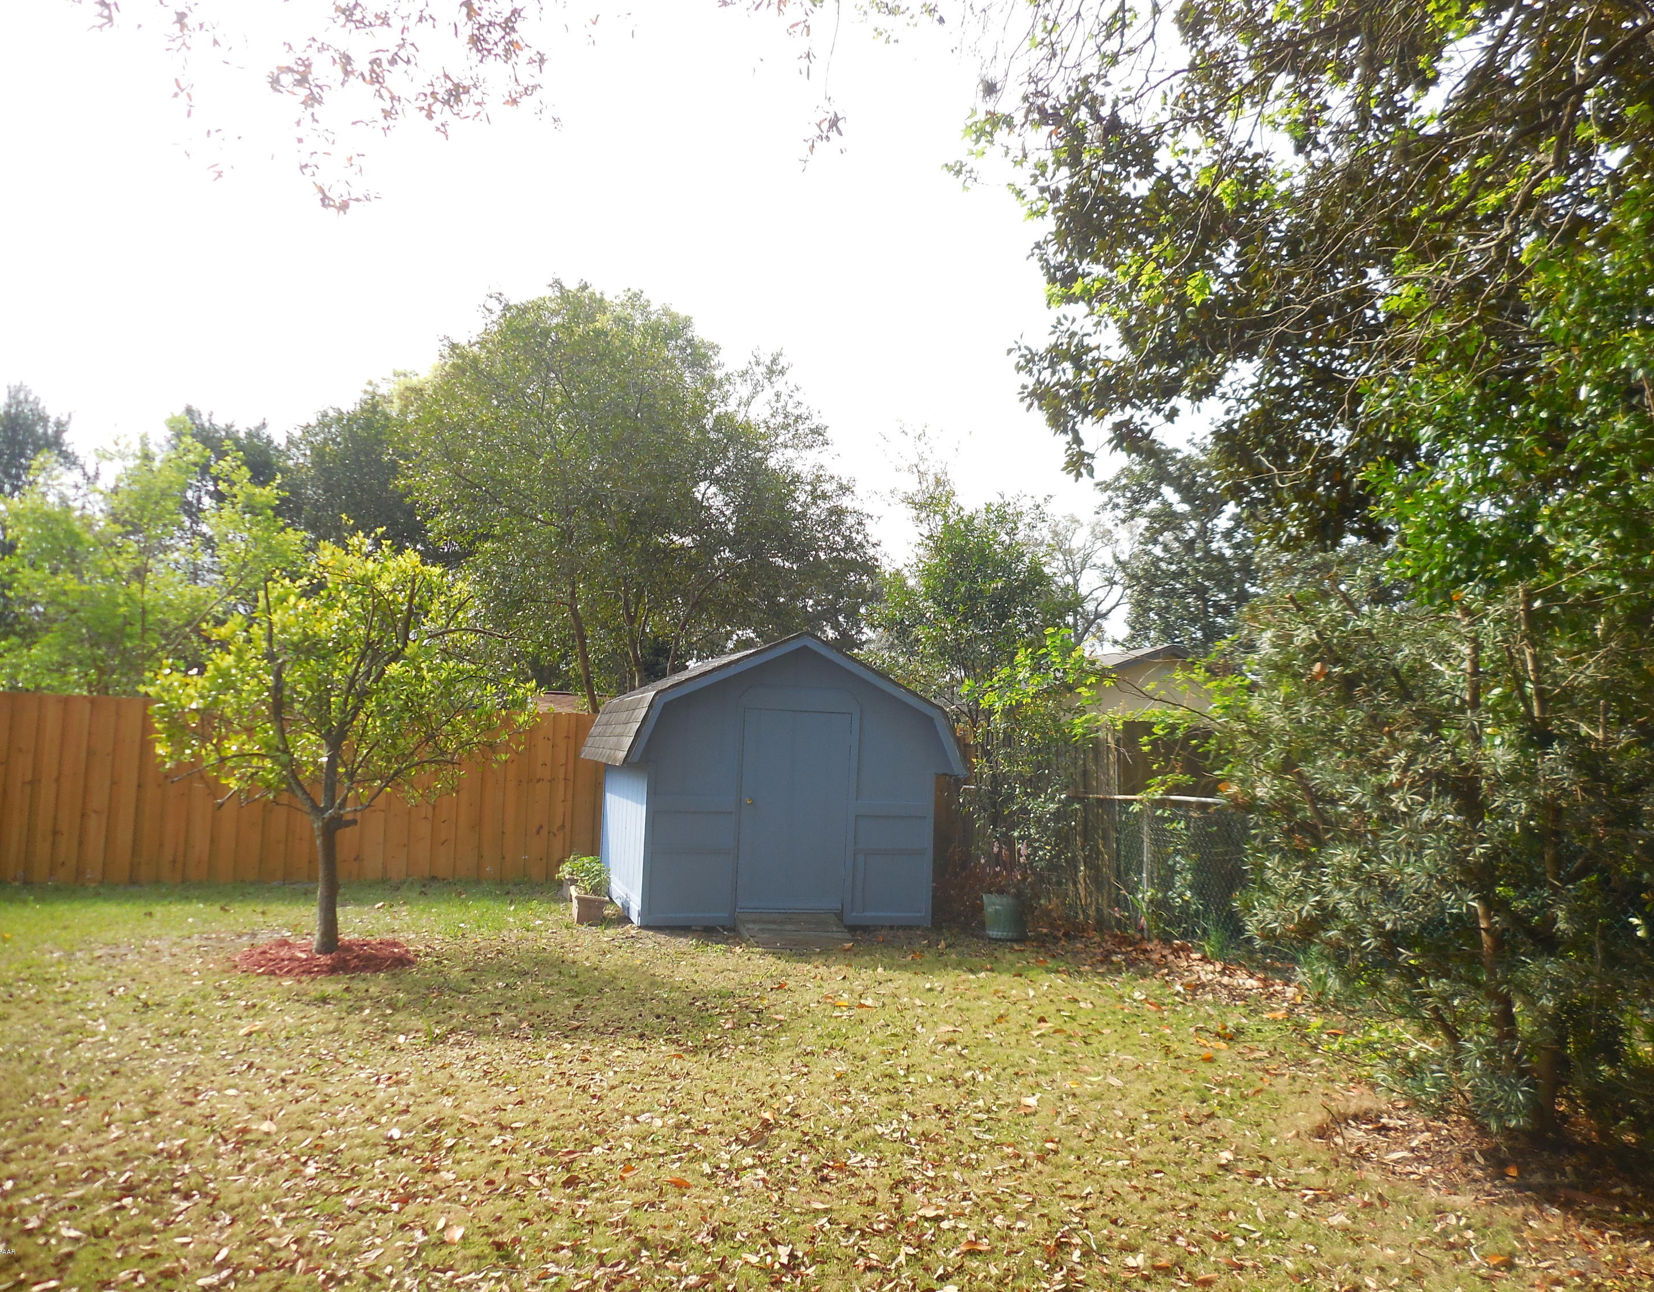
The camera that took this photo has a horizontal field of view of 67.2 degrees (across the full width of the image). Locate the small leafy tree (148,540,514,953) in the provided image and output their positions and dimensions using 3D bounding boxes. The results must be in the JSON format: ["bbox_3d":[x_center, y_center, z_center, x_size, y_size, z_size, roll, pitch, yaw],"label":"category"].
[{"bbox_3d":[-3.285,0.677,8.568,2.550,2.840,2.500,2,-5,0],"label":"small leafy tree"}]

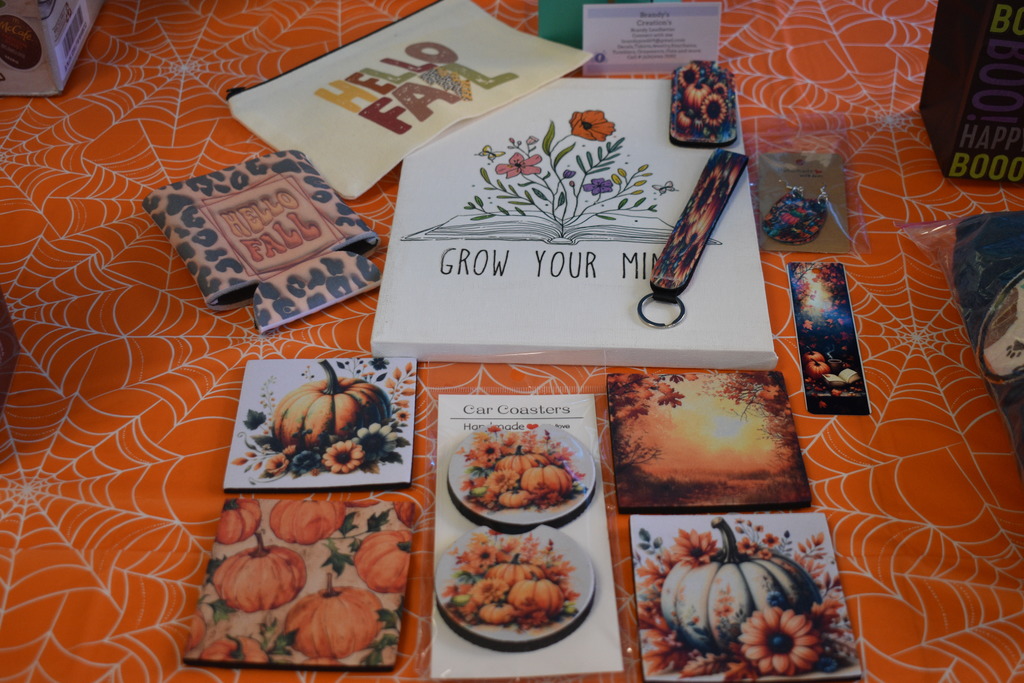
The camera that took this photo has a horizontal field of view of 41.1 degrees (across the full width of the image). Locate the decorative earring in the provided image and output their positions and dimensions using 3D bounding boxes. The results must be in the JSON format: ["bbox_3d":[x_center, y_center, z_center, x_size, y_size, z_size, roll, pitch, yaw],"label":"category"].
[{"bbox_3d":[0.167,-0.076,0.811,0.038,0.006,0.055,3,42,5],"label":"decorative earring"}]

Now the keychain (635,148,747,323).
[{"bbox_3d":[0.106,-0.060,0.774,0.025,0.009,0.161,14,44,17],"label":"keychain"}]

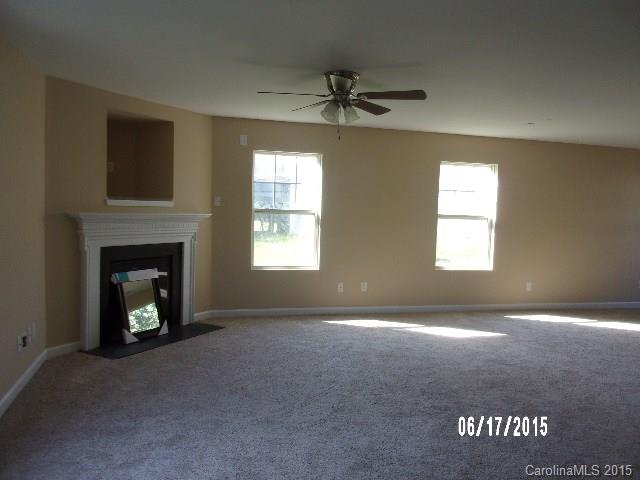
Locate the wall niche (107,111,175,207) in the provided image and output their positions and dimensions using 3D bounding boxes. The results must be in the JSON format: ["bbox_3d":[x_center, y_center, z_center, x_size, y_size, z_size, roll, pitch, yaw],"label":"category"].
[{"bbox_3d":[-2.056,-0.858,5.497,0.505,0.889,0.869,5,5,30],"label":"wall niche"}]

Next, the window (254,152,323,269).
[{"bbox_3d":[-0.418,-0.353,6.607,0.894,1.490,0.101,1,5,-15],"label":"window"}]

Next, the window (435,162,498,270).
[{"bbox_3d":[2.059,-0.316,7.274,0.904,1.502,0.101,1,5,-15],"label":"window"}]

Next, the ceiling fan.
[{"bbox_3d":[0.163,-1.073,3.939,1.293,0.379,1.273,1,5,-15],"label":"ceiling fan"}]

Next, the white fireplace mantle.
[{"bbox_3d":[-1.794,0.376,5.412,0.202,1.298,1.717,5,5,30],"label":"white fireplace mantle"}]

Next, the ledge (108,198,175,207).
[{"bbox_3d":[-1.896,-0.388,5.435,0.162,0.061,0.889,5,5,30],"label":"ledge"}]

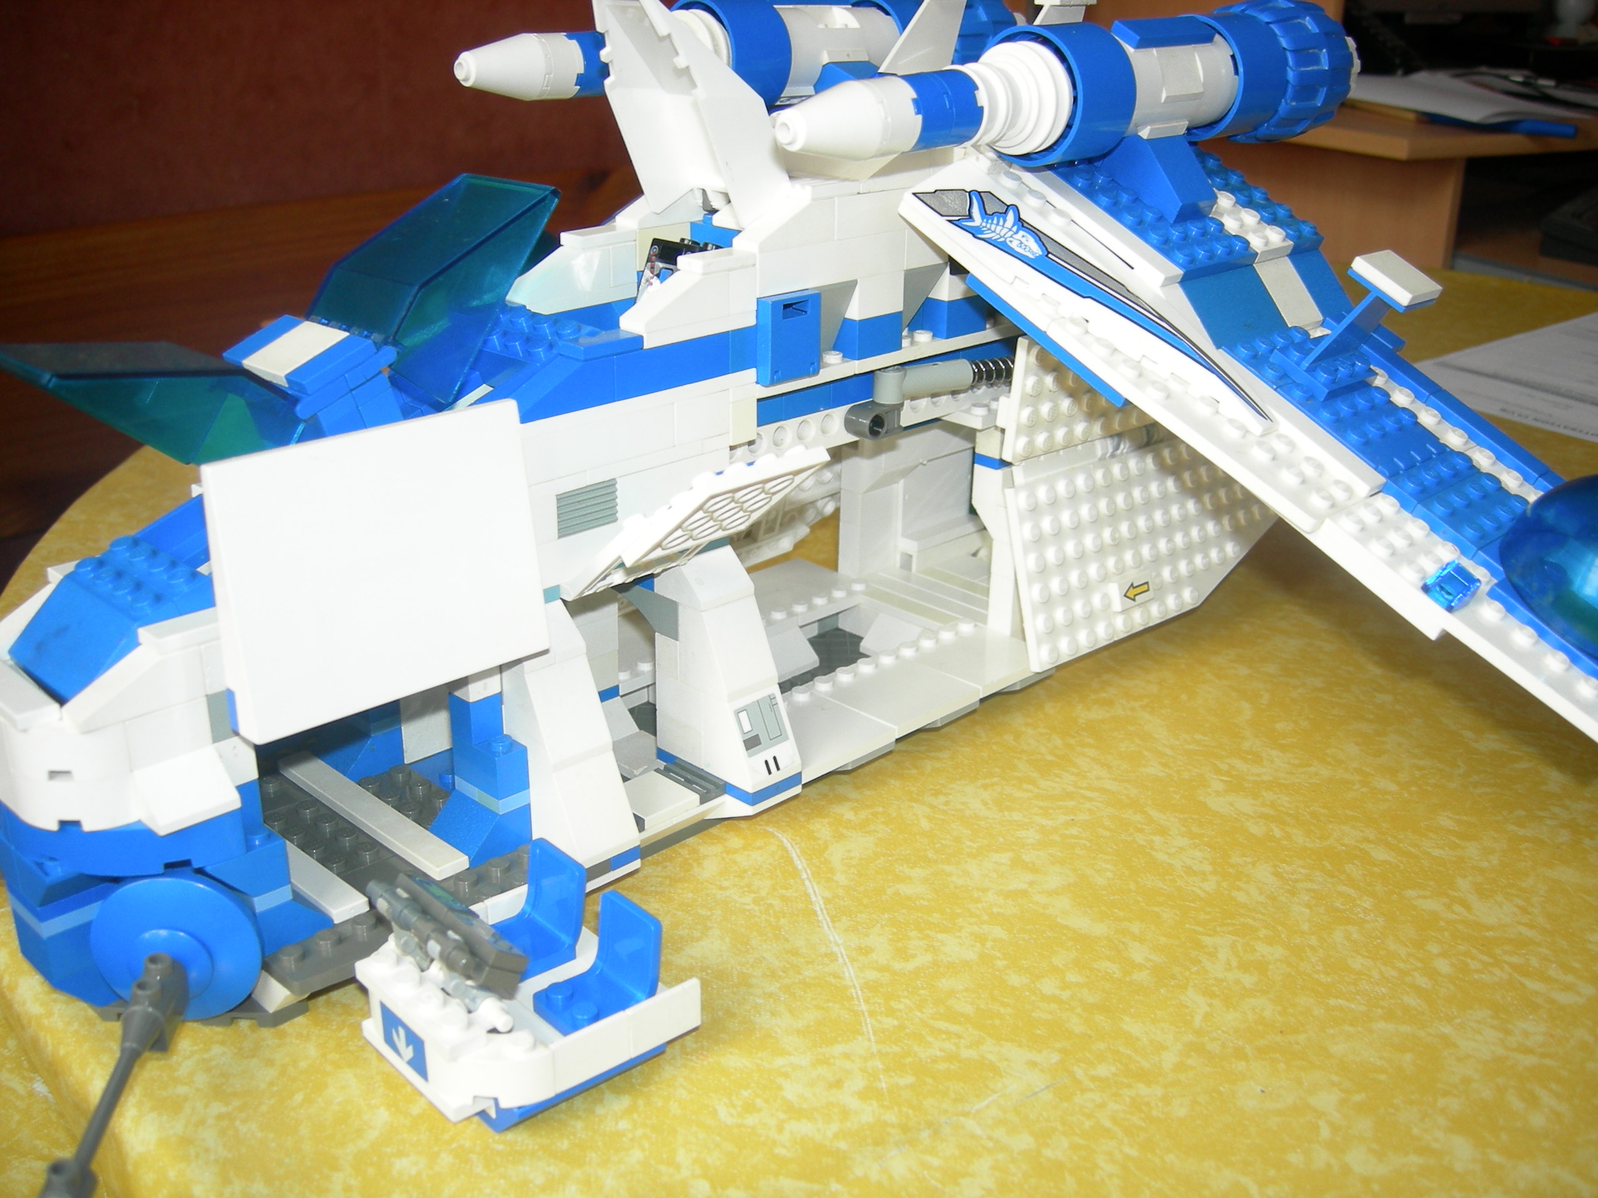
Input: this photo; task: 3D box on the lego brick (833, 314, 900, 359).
[{"bbox_3d":[0.016,-0.064,0.397,0.010,0.010,0.016,21,29,41],"label":"lego brick"}]

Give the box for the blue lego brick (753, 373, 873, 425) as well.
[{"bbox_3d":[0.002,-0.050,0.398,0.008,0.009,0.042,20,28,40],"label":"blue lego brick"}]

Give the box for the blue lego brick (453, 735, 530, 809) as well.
[{"bbox_3d":[-0.064,0.033,0.343,0.016,0.011,0.008,20,29,41],"label":"blue lego brick"}]

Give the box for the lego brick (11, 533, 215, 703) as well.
[{"bbox_3d":[-0.125,0.003,0.300,0.032,0.011,0.033,20,46,41],"label":"lego brick"}]

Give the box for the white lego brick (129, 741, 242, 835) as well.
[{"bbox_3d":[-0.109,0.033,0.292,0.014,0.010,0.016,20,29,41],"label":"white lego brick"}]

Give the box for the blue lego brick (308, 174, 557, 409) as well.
[{"bbox_3d":[-0.073,-0.066,0.326,0.032,0.049,0.018,20,-10,40],"label":"blue lego brick"}]

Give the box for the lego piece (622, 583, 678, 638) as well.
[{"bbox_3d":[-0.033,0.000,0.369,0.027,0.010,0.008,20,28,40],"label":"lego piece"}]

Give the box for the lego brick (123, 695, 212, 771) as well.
[{"bbox_3d":[-0.112,0.022,0.292,0.009,0.010,0.016,20,29,41],"label":"lego brick"}]

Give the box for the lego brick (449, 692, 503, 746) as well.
[{"bbox_3d":[-0.066,0.024,0.343,0.008,0.010,0.008,20,29,41],"label":"lego brick"}]

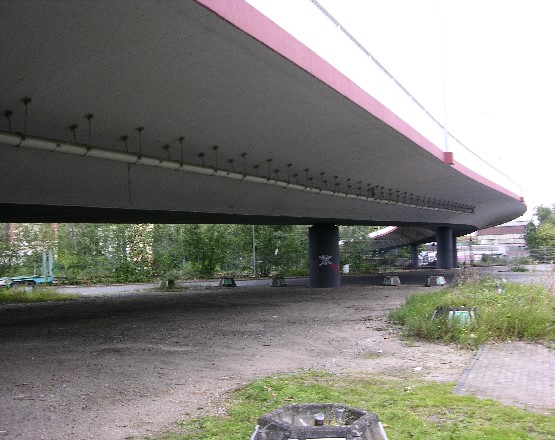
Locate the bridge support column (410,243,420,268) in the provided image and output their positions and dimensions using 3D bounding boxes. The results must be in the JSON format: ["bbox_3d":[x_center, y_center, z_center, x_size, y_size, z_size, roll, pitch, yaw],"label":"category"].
[{"bbox_3d":[23.919,6.214,103.000,1.340,4.200,1.340,-1,-3,0],"label":"bridge support column"}]

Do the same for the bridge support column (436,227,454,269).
[{"bbox_3d":[14.422,2.398,51.000,1.340,3.500,1.340,-1,-3,0],"label":"bridge support column"}]

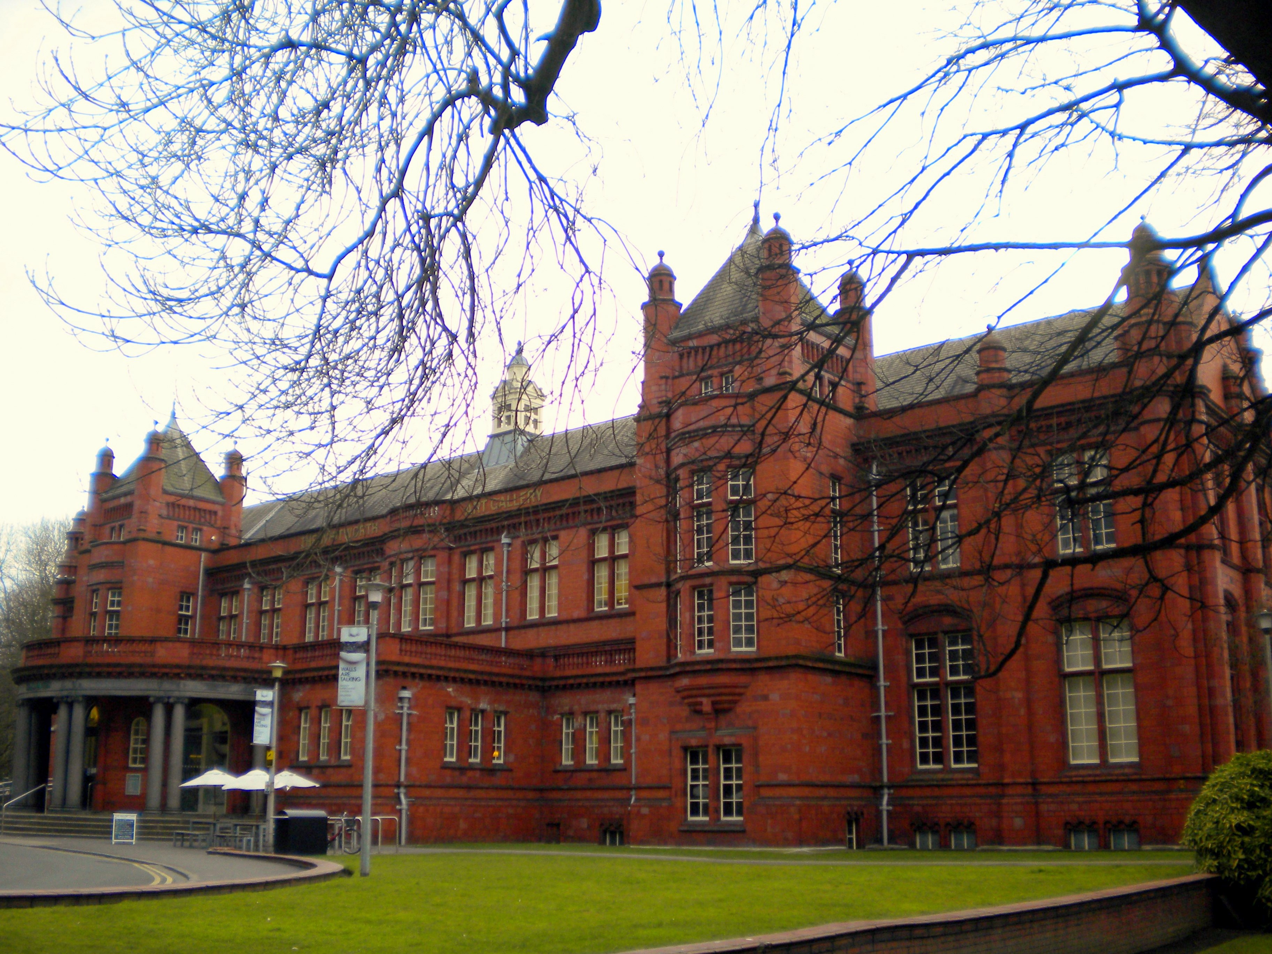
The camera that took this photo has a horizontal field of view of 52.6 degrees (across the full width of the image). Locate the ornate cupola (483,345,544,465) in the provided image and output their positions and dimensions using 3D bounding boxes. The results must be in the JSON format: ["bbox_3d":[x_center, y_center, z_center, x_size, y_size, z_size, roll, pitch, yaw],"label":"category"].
[{"bbox_3d":[-6.322,-3.752,66.519,2.450,6.633,2.500,-11,-17,38],"label":"ornate cupola"}]

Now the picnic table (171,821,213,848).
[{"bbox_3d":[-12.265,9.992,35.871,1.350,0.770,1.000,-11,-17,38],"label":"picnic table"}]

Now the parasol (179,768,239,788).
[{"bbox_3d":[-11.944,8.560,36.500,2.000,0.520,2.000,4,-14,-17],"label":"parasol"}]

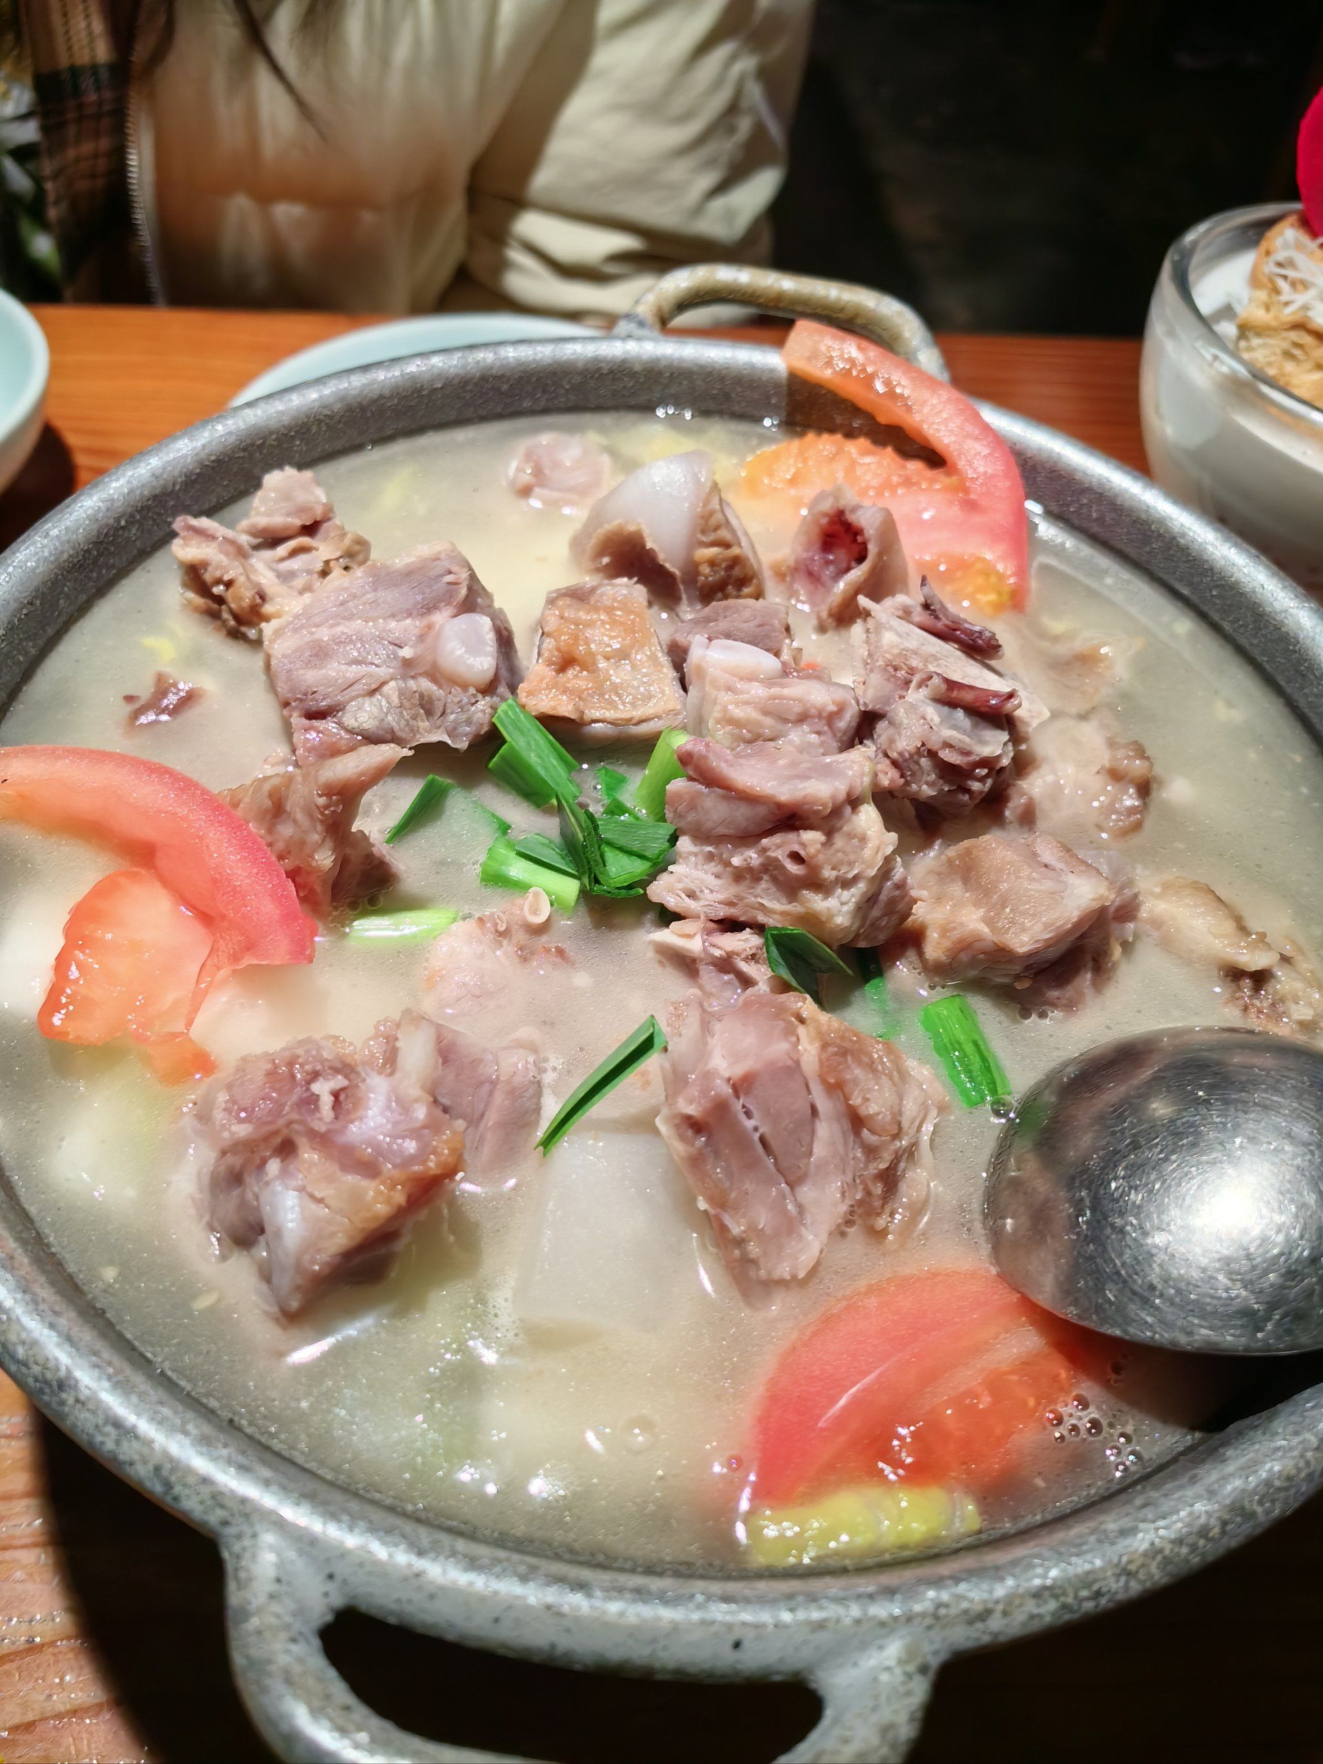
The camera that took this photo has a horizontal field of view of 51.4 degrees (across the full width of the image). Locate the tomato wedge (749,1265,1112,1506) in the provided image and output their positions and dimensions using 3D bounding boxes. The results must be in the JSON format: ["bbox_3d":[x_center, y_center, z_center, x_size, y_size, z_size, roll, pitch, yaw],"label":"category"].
[{"bbox_3d":[0.046,0.085,0.232,0.065,0.025,0.039,-21,58,-21],"label":"tomato wedge"}]

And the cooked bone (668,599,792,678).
[{"bbox_3d":[0.016,-0.056,0.321,0.027,0.021,0.024,3,52,-4],"label":"cooked bone"}]

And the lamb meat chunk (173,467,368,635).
[{"bbox_3d":[-0.097,-0.082,0.344,0.045,0.028,0.034,3,50,-4],"label":"lamb meat chunk"}]

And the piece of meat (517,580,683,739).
[{"bbox_3d":[-0.015,-0.047,0.328,0.037,0.024,0.037,5,50,0],"label":"piece of meat"}]

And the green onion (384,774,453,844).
[{"bbox_3d":[-0.050,-0.015,0.286,0.008,0.007,0.018,30,55,15],"label":"green onion"}]

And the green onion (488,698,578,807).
[{"bbox_3d":[-0.027,-0.026,0.289,0.012,0.010,0.026,-31,62,-27],"label":"green onion"}]

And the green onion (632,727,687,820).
[{"bbox_3d":[0.001,-0.023,0.303,0.009,0.020,0.009,18,10,9],"label":"green onion"}]

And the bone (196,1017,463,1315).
[{"bbox_3d":[-0.057,0.049,0.238,0.040,0.036,0.044,-17,55,-18],"label":"bone"}]

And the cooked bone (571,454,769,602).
[{"bbox_3d":[0.002,-0.089,0.355,0.047,0.033,0.036,15,51,6],"label":"cooked bone"}]

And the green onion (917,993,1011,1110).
[{"bbox_3d":[0.059,0.033,0.266,0.011,0.009,0.024,-9,53,-12],"label":"green onion"}]

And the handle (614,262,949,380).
[{"bbox_3d":[0.034,-0.158,0.386,0.095,0.023,0.034,10,52,1],"label":"handle"}]

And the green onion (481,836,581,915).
[{"bbox_3d":[-0.026,-0.001,0.276,0.022,0.009,0.009,23,53,11],"label":"green onion"}]

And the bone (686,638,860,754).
[{"bbox_3d":[0.025,-0.039,0.310,0.038,0.025,0.027,13,51,5],"label":"bone"}]

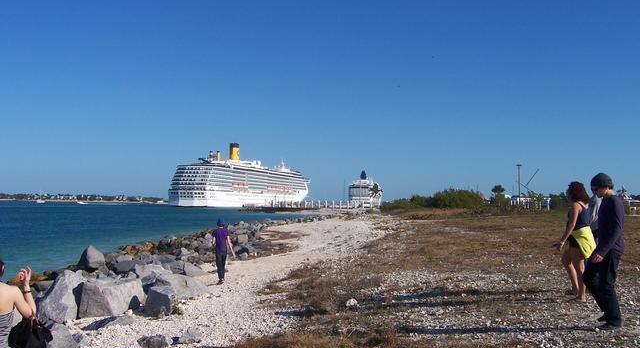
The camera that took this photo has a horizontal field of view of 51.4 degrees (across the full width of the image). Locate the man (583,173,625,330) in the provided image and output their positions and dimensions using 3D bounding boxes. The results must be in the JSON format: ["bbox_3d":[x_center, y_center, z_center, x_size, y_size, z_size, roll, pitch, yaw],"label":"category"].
[{"bbox_3d":[3.142,0.856,7.350,0.480,1.700,0.480,-1,-2,22],"label":"man"}]

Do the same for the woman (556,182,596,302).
[{"bbox_3d":[3.514,0.936,9.100,0.480,1.610,0.460,-2,-3,37],"label":"woman"}]

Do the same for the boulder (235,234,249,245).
[{"bbox_3d":[-3.479,2.903,29.500,0.580,0.420,0.520,0,-2,9],"label":"boulder"}]

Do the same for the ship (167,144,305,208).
[{"bbox_3d":[-54.258,2.378,631.588,33.000,55.000,292.000,-1,-2,17],"label":"ship"}]

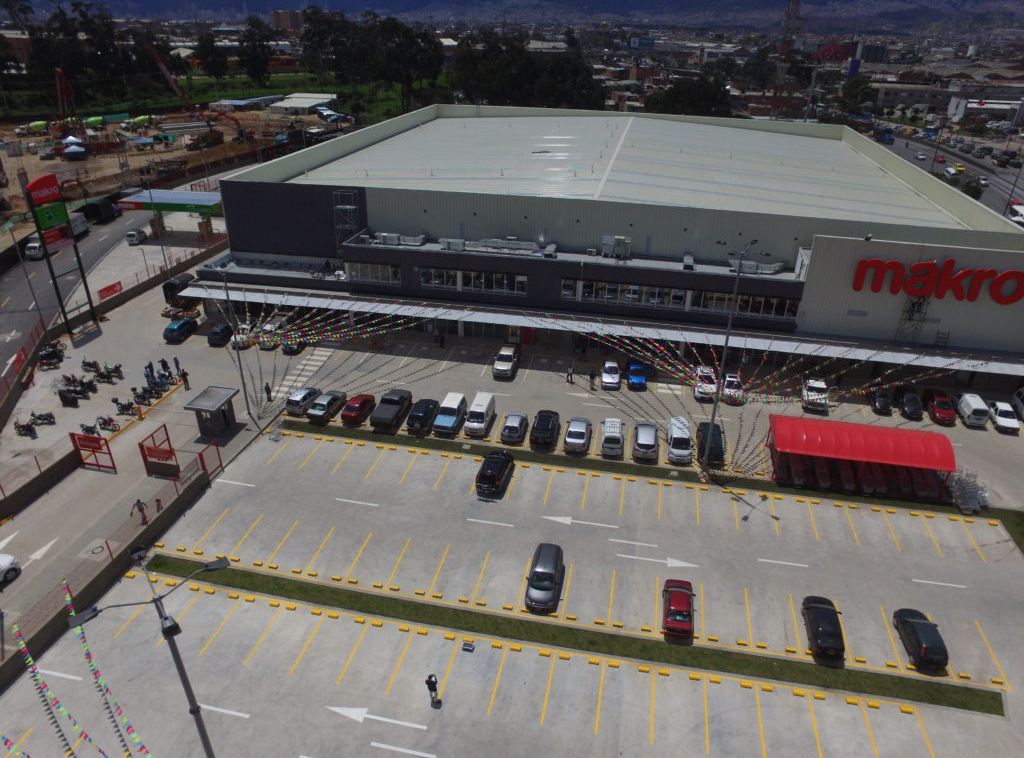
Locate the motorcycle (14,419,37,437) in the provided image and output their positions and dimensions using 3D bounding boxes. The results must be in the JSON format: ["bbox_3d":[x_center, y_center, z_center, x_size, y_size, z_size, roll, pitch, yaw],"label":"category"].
[{"bbox_3d":[-36.094,3.670,43.905,1.950,1.080,0.720,9,32,12],"label":"motorcycle"}]

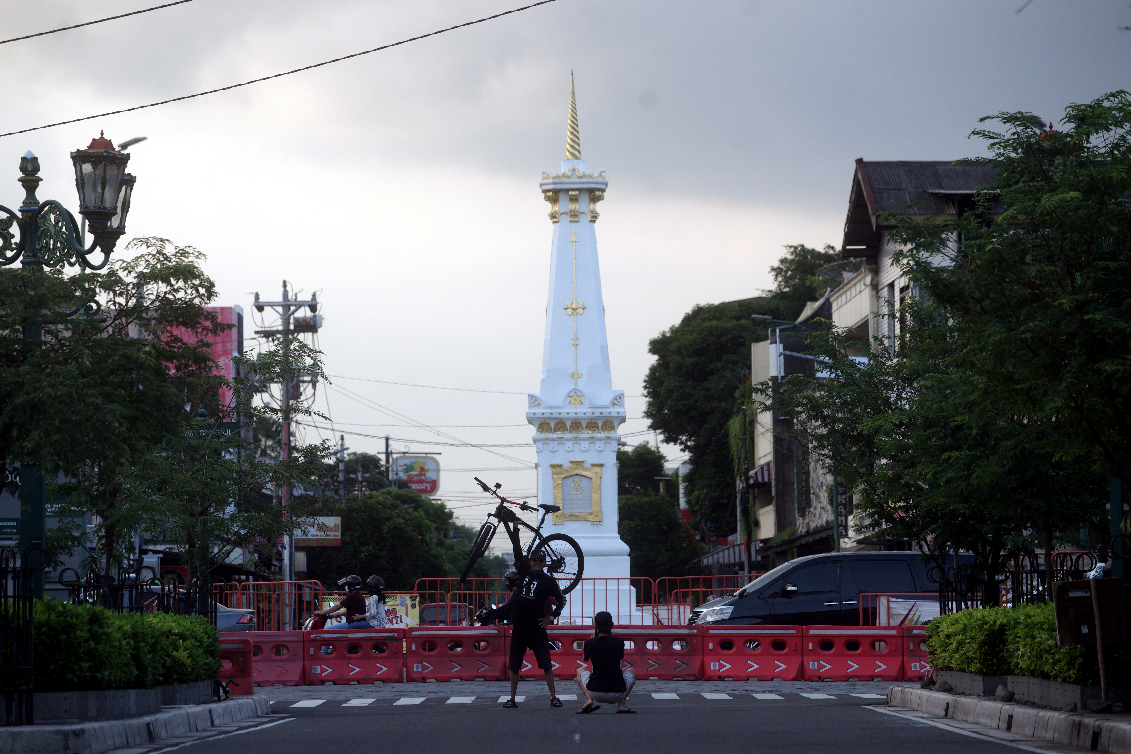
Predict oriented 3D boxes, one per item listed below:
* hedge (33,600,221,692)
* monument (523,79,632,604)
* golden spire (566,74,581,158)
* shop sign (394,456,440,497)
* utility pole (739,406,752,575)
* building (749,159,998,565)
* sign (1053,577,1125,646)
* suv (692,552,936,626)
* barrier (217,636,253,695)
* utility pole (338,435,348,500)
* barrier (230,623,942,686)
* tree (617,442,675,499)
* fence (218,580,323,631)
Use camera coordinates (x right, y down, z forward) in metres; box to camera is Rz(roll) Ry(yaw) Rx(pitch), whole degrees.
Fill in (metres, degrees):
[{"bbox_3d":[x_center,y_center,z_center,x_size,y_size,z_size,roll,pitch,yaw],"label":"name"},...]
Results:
[{"bbox_3d":[-4.049,2.515,47.338,1.000,0.850,6.700,-1,-2,4],"label":"hedge"},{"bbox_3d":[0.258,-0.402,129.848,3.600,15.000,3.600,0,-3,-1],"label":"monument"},{"bbox_3d":[0.205,-6.730,129.500,0.390,2.270,0.390,-1,-2,0],"label":"golden spire"},{"bbox_3d":[-6.272,4.195,213.000,1.950,1.720,0.300,-1,-2,0],"label":"shop sign"},{"bbox_3d":[6.843,5.491,190.202,0.300,8.700,0.300,-2,-3,0],"label":"utility pole"},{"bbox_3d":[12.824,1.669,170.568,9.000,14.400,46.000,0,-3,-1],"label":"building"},{"bbox_3d":[4.427,1.988,42.500,0.600,0.540,0.040,-5,-3,-3],"label":"sign"},{"bbox_3d":[4.464,3.782,81.000,4.850,1.890,1.840,0,-3,-8],"label":"suv"},{"bbox_3d":[-4.340,3.450,58.500,1.430,0.790,0.420,-1,-2,0],"label":"barrier"},{"bbox_3d":[-11.322,8.033,255.232,0.350,10.000,0.350,-1,-3,0],"label":"utility pole"},{"bbox_3d":[0.251,4.048,73.300,10.500,0.800,0.450,-1,-2,0],"label":"barrier"},{"bbox_3d":[3.461,8.395,268.237,5.200,10.200,5.200,-1,-3,0],"label":"tree"},{"bbox_3d":[-5.442,4.514,92.000,0.350,1.530,2.600,2,-4,-45],"label":"fence"}]

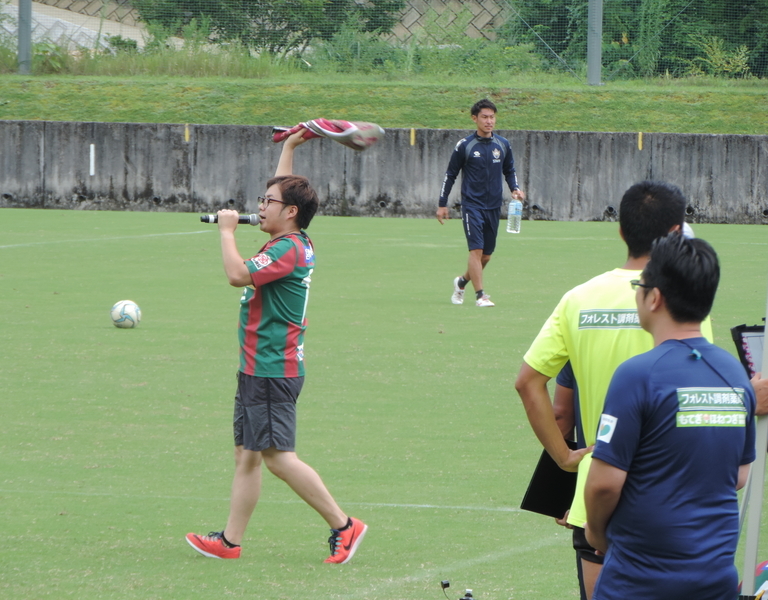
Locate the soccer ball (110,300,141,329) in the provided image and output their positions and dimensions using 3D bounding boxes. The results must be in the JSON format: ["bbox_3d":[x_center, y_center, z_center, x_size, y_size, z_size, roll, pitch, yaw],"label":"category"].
[{"bbox_3d":[-1.893,0.111,59.300,0.220,0.220,0.220,1,2,0],"label":"soccer ball"}]

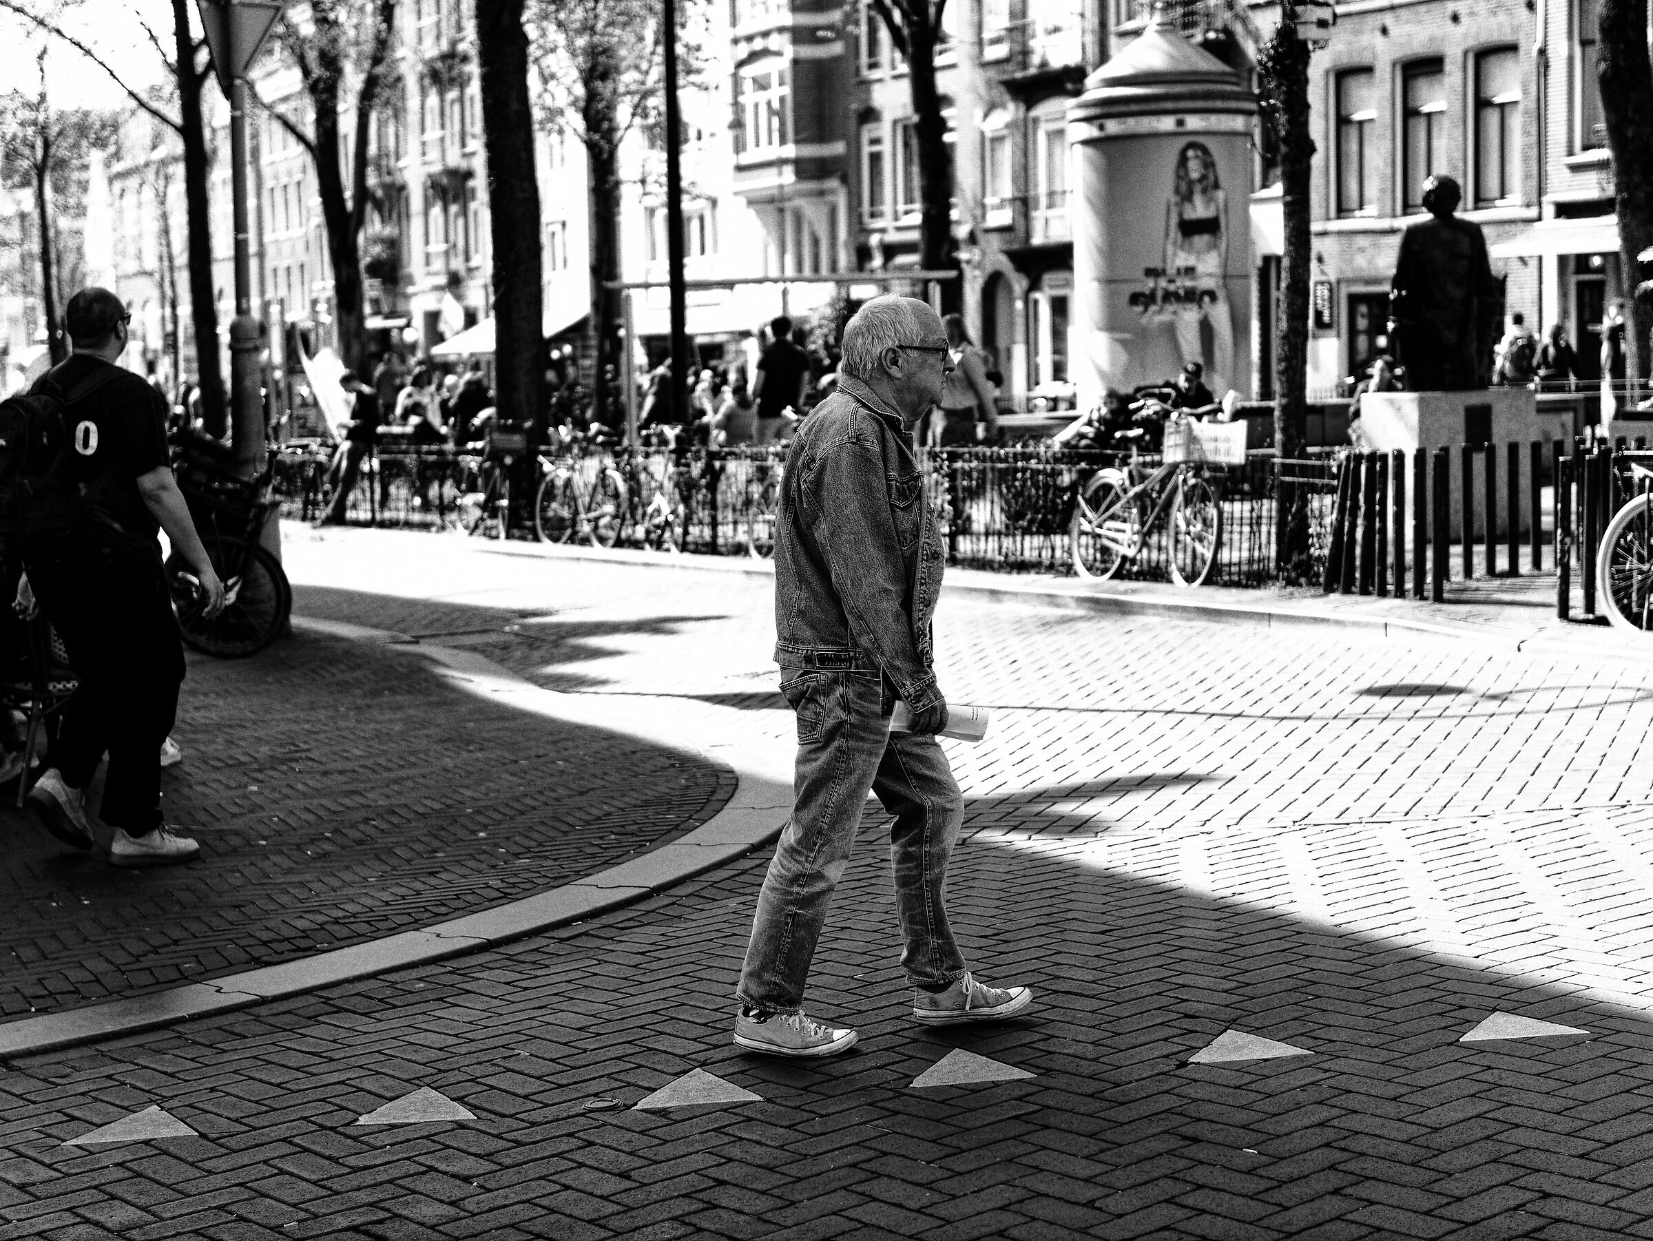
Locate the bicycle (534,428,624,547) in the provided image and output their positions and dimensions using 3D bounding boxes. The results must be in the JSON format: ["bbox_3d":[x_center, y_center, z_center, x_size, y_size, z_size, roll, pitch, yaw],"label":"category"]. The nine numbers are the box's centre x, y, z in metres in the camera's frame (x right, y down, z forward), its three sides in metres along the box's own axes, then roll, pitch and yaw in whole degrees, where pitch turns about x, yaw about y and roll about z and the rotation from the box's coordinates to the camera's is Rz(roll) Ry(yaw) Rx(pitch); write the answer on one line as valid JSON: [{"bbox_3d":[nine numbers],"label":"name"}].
[{"bbox_3d":[-2.067,-1.089,24.207,0.600,1.080,1.800,-5,7,-32],"label":"bicycle"}]

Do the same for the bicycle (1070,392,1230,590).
[{"bbox_3d":[2.127,-0.802,18.918,0.600,1.130,1.830,-4,6,-28],"label":"bicycle"}]

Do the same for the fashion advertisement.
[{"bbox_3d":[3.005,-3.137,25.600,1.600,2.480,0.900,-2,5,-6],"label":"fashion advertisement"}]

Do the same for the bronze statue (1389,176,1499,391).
[{"bbox_3d":[4.554,-2.487,21.168,0.750,1.573,0.600,-4,6,-25],"label":"bronze statue"}]

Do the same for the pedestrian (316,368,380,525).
[{"bbox_3d":[-5.209,-1.891,31.200,0.600,1.700,0.500,-4,6,-28],"label":"pedestrian"}]

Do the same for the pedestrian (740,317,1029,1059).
[{"bbox_3d":[0.110,0.118,6.484,0.680,1.695,0.520,-2,6,-4],"label":"pedestrian"}]

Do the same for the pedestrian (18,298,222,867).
[{"bbox_3d":[-2.216,-0.138,9.000,0.560,1.780,0.540,-5,6,-34],"label":"pedestrian"}]

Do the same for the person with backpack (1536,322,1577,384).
[{"bbox_3d":[9.166,-2.900,35.910,0.400,1.650,0.480,4,8,45],"label":"person with backpack"}]

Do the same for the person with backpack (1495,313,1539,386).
[{"bbox_3d":[9.616,-3.424,40.000,0.550,1.740,0.420,-2,5,-12],"label":"person with backpack"}]

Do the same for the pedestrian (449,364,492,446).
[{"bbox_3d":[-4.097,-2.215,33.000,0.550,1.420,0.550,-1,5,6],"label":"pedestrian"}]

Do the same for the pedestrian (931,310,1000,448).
[{"bbox_3d":[1.113,-1.587,22.757,0.500,1.700,0.450,3,7,40],"label":"pedestrian"}]

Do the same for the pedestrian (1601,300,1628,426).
[{"bbox_3d":[9.490,-2.984,34.500,0.420,1.700,0.480,-4,6,-25],"label":"pedestrian"}]

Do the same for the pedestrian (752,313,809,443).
[{"bbox_3d":[-0.399,-1.747,24.949,0.520,1.800,0.380,-1,6,3],"label":"pedestrian"}]

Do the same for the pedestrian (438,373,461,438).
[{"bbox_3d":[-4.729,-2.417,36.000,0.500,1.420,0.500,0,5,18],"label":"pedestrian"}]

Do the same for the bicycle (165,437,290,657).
[{"bbox_3d":[-3.504,-0.445,16.466,0.660,1.200,1.650,-3,5,-20],"label":"bicycle"}]

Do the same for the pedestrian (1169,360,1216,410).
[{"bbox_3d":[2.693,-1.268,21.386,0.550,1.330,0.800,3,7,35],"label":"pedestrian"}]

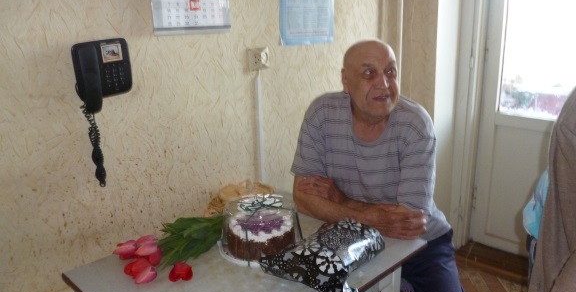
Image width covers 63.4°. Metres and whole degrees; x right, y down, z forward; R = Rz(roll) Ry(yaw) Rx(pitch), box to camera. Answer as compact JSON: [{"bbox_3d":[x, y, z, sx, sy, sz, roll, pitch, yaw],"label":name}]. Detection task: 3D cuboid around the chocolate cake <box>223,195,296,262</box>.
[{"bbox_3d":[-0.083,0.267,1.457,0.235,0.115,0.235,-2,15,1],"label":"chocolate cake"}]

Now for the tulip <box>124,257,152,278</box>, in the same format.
[{"bbox_3d":[-0.418,0.340,1.302,0.052,0.052,0.075,7,25,31],"label":"tulip"}]

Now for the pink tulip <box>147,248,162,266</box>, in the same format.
[{"bbox_3d":[-0.398,0.322,1.358,0.048,0.048,0.070,4,27,24],"label":"pink tulip"}]

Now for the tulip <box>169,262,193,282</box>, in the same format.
[{"bbox_3d":[-0.297,0.349,1.287,0.058,0.052,0.060,-6,32,-13],"label":"tulip"}]

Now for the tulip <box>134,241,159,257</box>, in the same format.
[{"bbox_3d":[-0.418,0.303,1.376,0.048,0.048,0.075,7,25,31],"label":"tulip"}]

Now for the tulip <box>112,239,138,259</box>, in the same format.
[{"bbox_3d":[-0.483,0.308,1.386,0.048,0.048,0.075,9,24,36],"label":"tulip"}]

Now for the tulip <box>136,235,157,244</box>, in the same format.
[{"bbox_3d":[-0.434,0.290,1.429,0.046,0.046,0.070,11,26,42],"label":"tulip"}]

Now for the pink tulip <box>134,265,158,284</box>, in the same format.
[{"bbox_3d":[-0.390,0.354,1.283,0.048,0.048,0.075,5,24,26],"label":"pink tulip"}]

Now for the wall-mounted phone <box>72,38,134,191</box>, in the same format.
[{"bbox_3d":[-0.506,-0.100,1.346,0.145,0.400,0.075,-16,20,-42],"label":"wall-mounted phone"}]

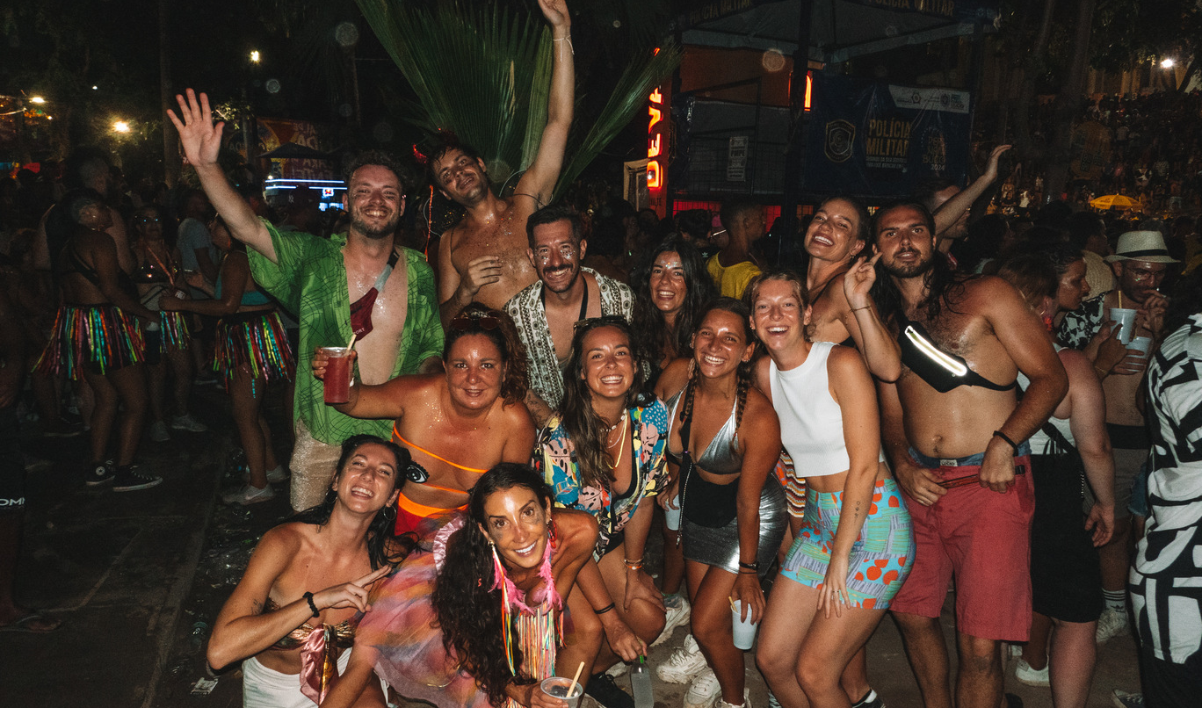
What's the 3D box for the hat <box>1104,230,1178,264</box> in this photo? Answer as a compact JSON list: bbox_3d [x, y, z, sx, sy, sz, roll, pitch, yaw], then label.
[{"bbox_3d":[2.169,-0.430,3.350,0.255,0.120,0.285,1,16,-6],"label":"hat"}]

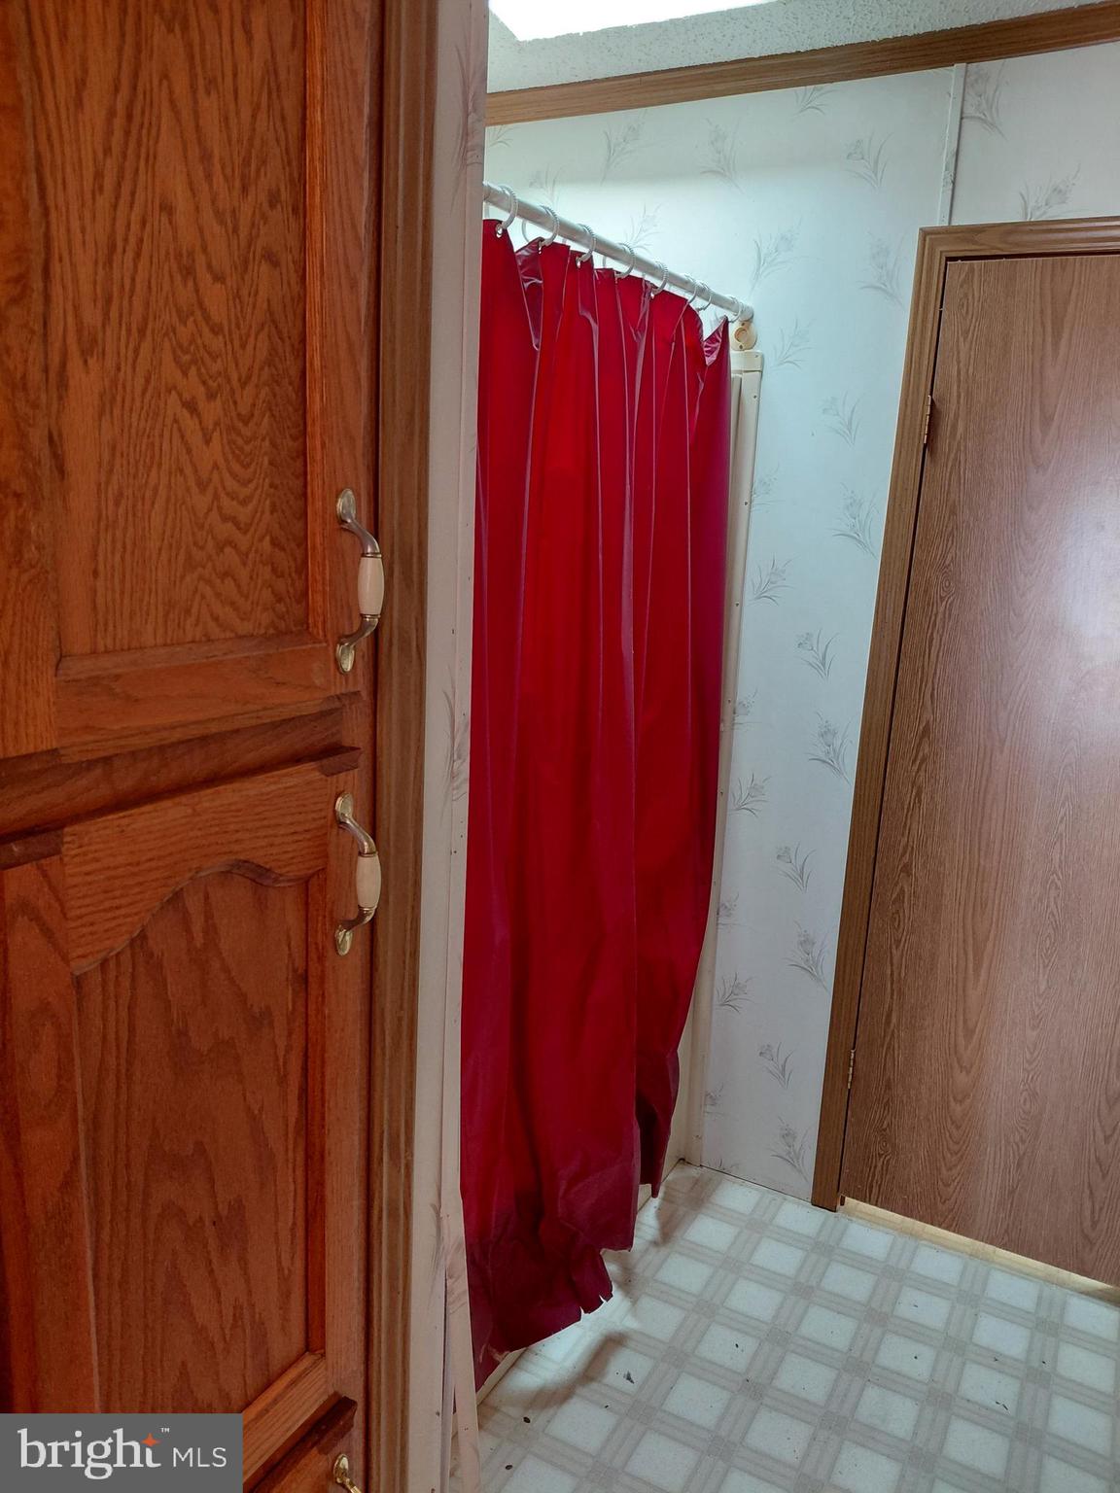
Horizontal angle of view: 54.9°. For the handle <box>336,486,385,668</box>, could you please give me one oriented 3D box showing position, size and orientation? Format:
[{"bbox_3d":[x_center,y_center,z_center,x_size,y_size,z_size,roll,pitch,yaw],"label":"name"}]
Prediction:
[{"bbox_3d":[-0.131,-0.107,0.718,0.029,0.121,0.020,9,13,28],"label":"handle"}]

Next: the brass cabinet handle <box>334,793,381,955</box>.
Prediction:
[{"bbox_3d":[-0.140,0.094,0.757,0.029,0.118,0.020,9,13,28],"label":"brass cabinet handle"}]

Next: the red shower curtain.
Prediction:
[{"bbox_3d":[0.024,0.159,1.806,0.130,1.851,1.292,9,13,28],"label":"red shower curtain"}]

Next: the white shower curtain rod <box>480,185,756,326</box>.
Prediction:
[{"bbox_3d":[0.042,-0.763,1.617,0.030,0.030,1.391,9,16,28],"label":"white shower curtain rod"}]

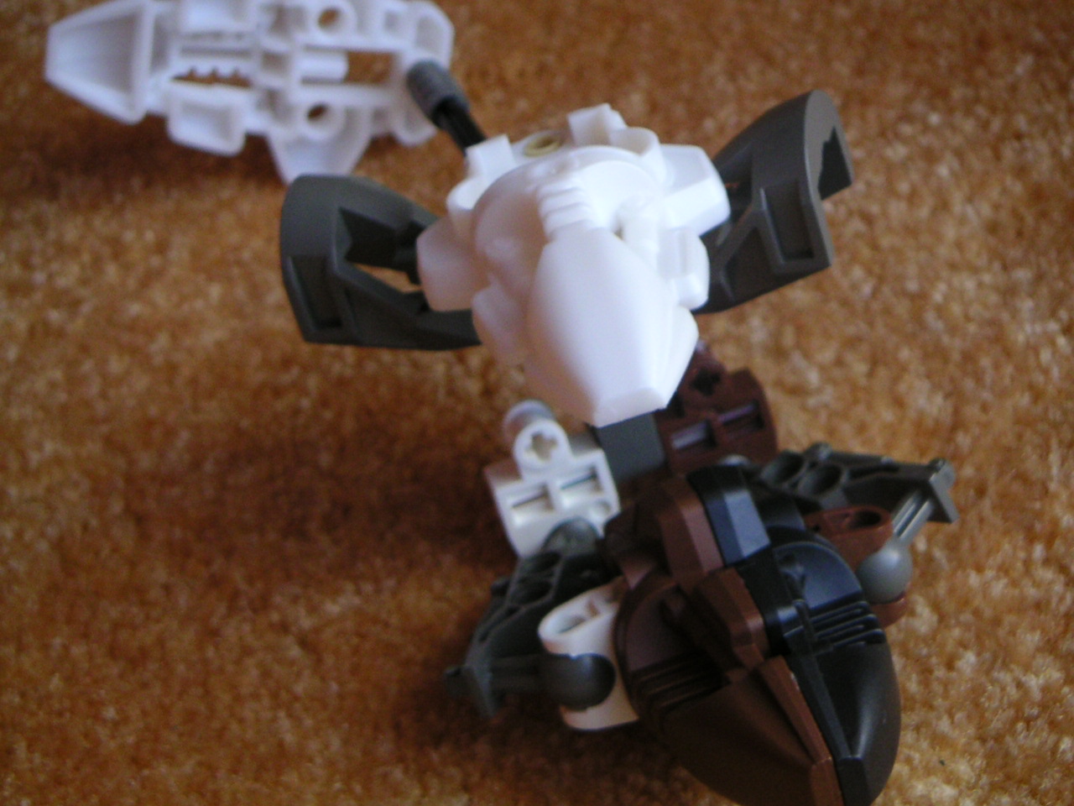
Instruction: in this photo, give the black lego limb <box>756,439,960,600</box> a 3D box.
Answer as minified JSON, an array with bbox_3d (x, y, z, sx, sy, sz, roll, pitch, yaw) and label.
[{"bbox_3d":[0.047,0.023,0.538,0.050,0.032,0.014,0,39,-33],"label":"black lego limb"}]

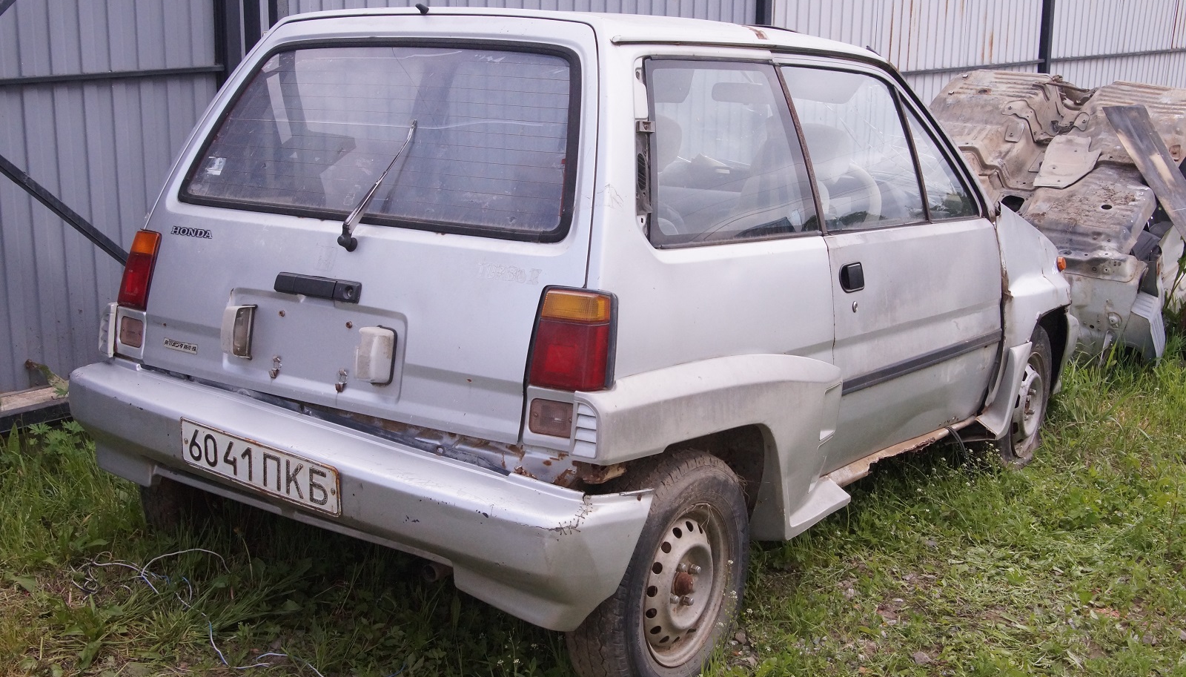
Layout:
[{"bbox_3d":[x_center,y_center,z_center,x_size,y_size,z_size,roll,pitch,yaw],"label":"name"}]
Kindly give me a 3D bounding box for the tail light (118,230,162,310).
[{"bbox_3d":[-1.123,-0.174,3.433,0.160,0.196,0.088,9,5,34],"label":"tail light"}]

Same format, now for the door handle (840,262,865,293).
[{"bbox_3d":[0.659,-0.156,3.527,0.030,0.075,0.145,2,8,35],"label":"door handle"}]

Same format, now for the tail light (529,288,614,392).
[{"bbox_3d":[-0.035,0.002,2.699,0.160,0.196,0.088,9,5,34],"label":"tail light"}]

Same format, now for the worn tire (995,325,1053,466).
[{"bbox_3d":[1.448,0.202,4.826,0.180,0.530,0.570,9,12,34],"label":"worn tire"}]

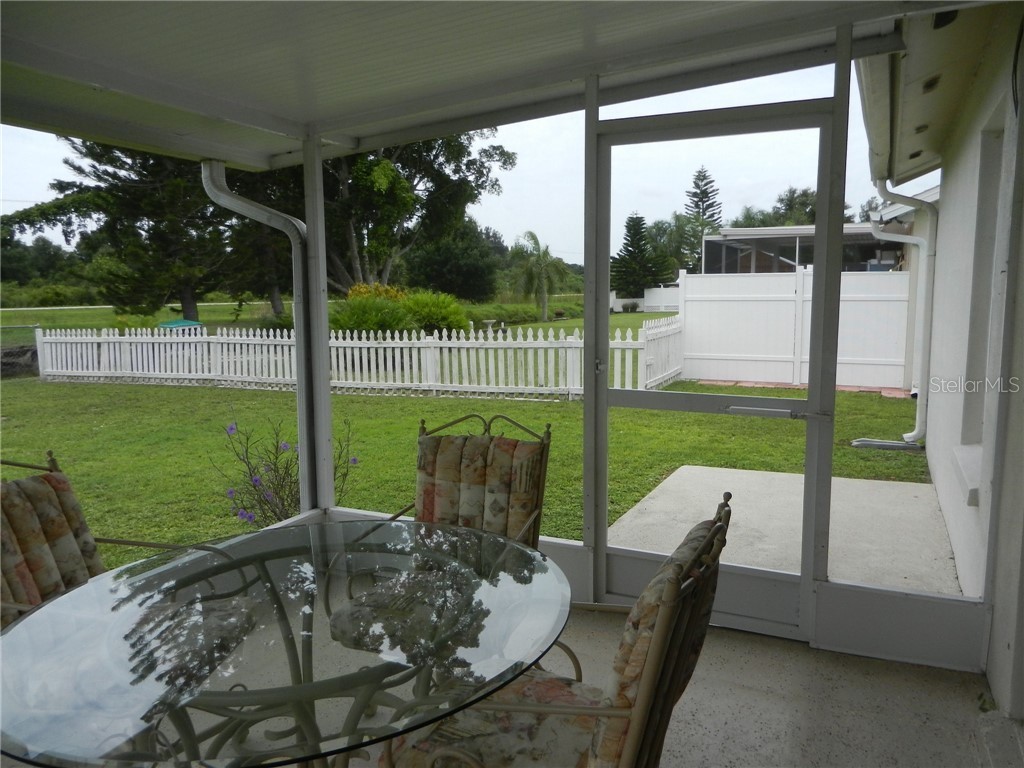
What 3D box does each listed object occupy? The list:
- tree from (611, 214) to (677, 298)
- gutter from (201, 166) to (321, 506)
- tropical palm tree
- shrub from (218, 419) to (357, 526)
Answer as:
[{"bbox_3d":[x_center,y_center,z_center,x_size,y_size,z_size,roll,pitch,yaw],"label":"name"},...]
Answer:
[{"bbox_3d":[11.028,-10.568,64.210,6.700,8.600,6.700,0,7,0],"label":"tree"},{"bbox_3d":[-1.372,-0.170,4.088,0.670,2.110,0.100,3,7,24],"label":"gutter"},{"bbox_3d":[1.597,-5.800,40.097,3.300,4.950,3.300,0,7,0],"label":"tropical palm tree"},{"bbox_3d":[-1.335,0.586,4.550,0.800,0.700,0.700,0,7,0],"label":"shrub"}]

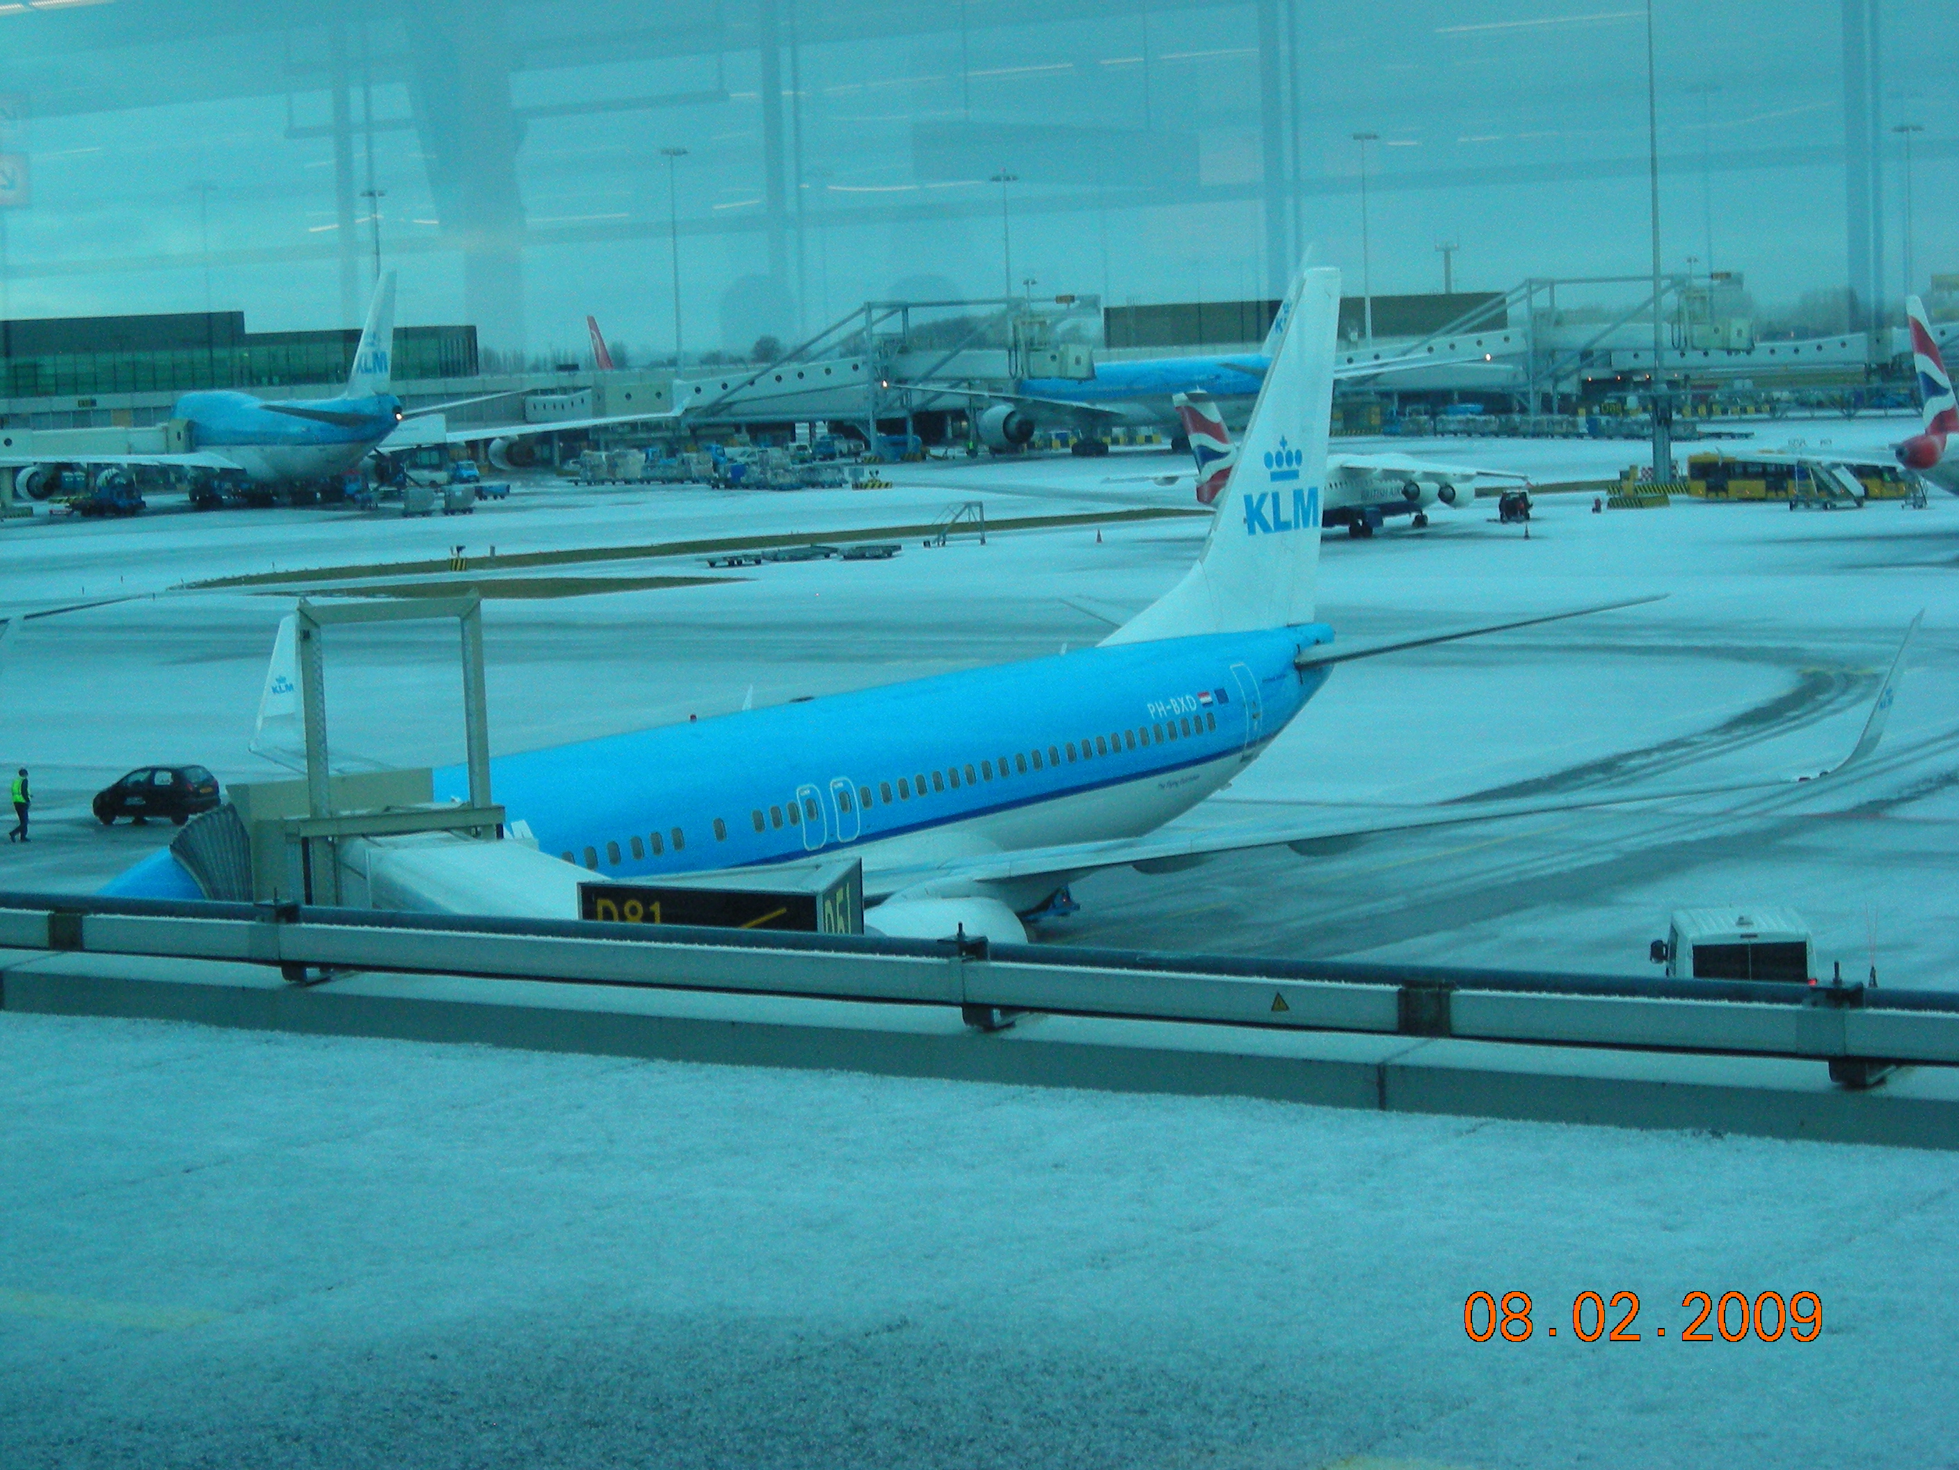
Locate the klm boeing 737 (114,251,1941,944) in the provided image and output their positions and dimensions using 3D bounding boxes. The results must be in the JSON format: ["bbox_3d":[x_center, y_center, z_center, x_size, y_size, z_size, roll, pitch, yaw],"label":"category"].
[{"bbox_3d":[-3.003,-1.286,75.604,35.800,12.500,39.400,1,7,34],"label":"klm boeing 737"}]

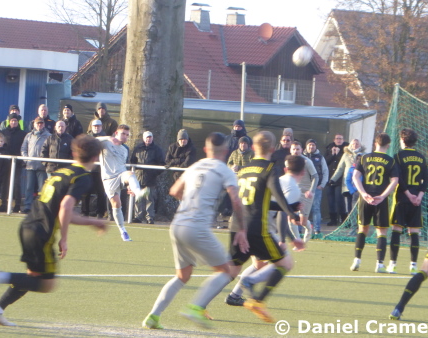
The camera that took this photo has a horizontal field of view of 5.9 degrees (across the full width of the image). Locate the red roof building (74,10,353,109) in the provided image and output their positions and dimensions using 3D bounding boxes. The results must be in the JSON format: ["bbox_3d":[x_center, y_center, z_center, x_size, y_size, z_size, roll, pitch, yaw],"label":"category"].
[{"bbox_3d":[0.200,-3.800,212.000,10.300,7.400,13.300,3,1,40],"label":"red roof building"}]

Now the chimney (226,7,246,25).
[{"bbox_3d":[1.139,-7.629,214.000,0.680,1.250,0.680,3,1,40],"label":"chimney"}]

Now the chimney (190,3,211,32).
[{"bbox_3d":[-0.653,-7.594,210.500,0.700,1.450,0.700,3,1,40],"label":"chimney"}]

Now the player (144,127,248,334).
[{"bbox_3d":[-0.147,0.552,37.300,0.750,1.770,0.780,3,1,30],"label":"player"}]

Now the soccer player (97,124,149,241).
[{"bbox_3d":[-1.360,0.209,62.600,0.680,1.740,0.800,2,1,-30],"label":"soccer player"}]

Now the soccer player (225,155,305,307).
[{"bbox_3d":[0.534,0.626,42.600,0.800,1.560,0.580,2,1,-41],"label":"soccer player"}]

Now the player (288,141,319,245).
[{"bbox_3d":[1.360,0.405,64.000,0.600,1.640,0.600,3,1,18],"label":"player"}]

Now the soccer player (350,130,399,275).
[{"bbox_3d":[2.096,0.435,54.700,0.600,1.800,0.420,2,1,-18],"label":"soccer player"}]

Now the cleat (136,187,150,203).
[{"bbox_3d":[-1.061,0.383,62.400,0.110,0.120,0.290,14,-44,-41],"label":"cleat"}]

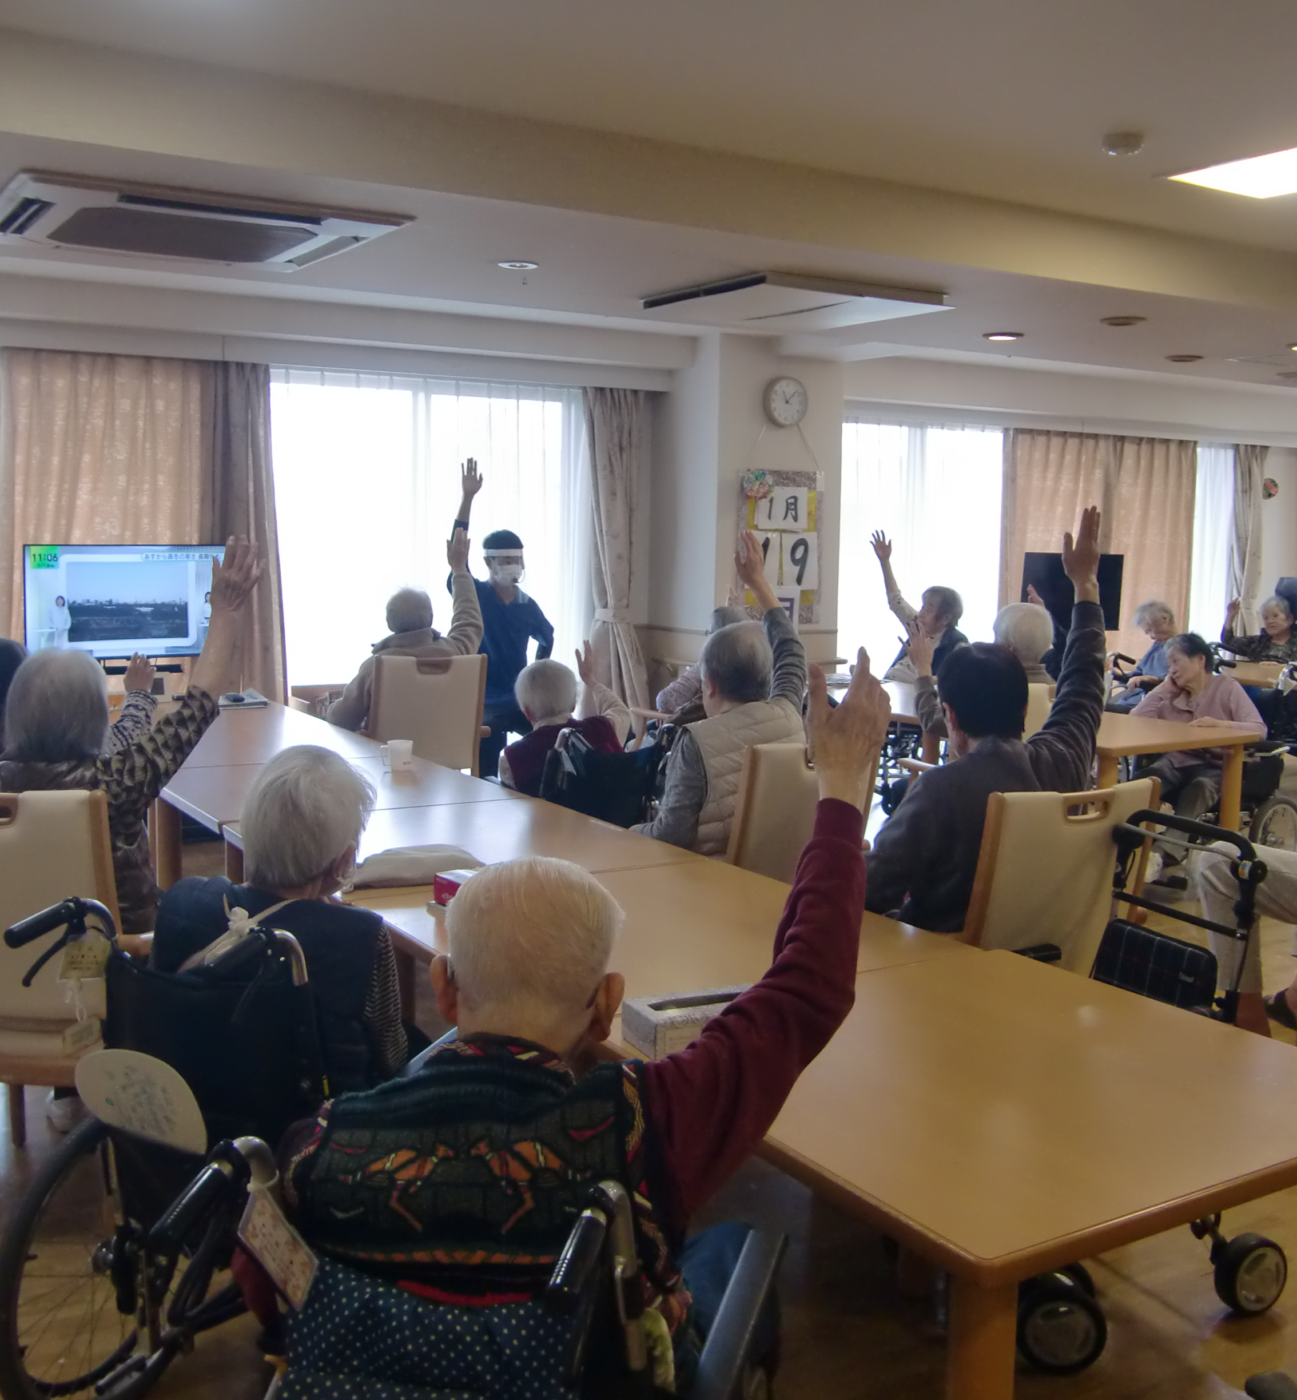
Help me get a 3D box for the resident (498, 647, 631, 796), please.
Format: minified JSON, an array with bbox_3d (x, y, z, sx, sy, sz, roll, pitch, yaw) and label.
[{"bbox_3d":[-0.336,0.359,4.708,0.520,1.100,0.740,-4,8,-37],"label":"resident"}]

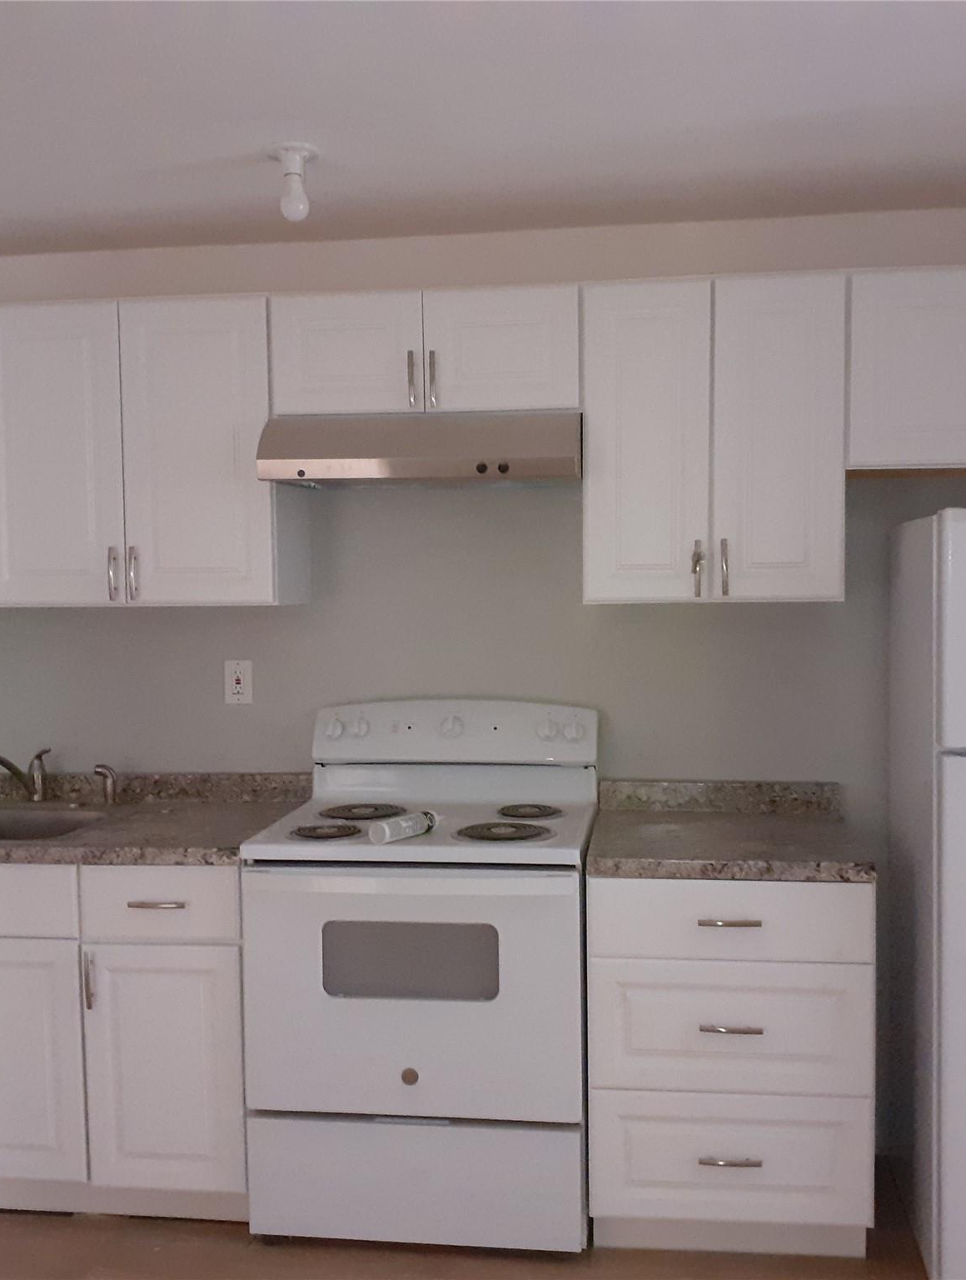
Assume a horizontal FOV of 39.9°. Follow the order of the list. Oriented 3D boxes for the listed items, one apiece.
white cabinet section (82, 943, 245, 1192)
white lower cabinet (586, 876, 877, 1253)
[{"bbox_3d":[-0.700,0.975,3.399,0.387,0.578,0.637,0,3,8],"label":"white cabinet section"},{"bbox_3d":[0.577,0.929,3.188,0.607,0.867,0.640,0,3,8],"label":"white lower cabinet"}]

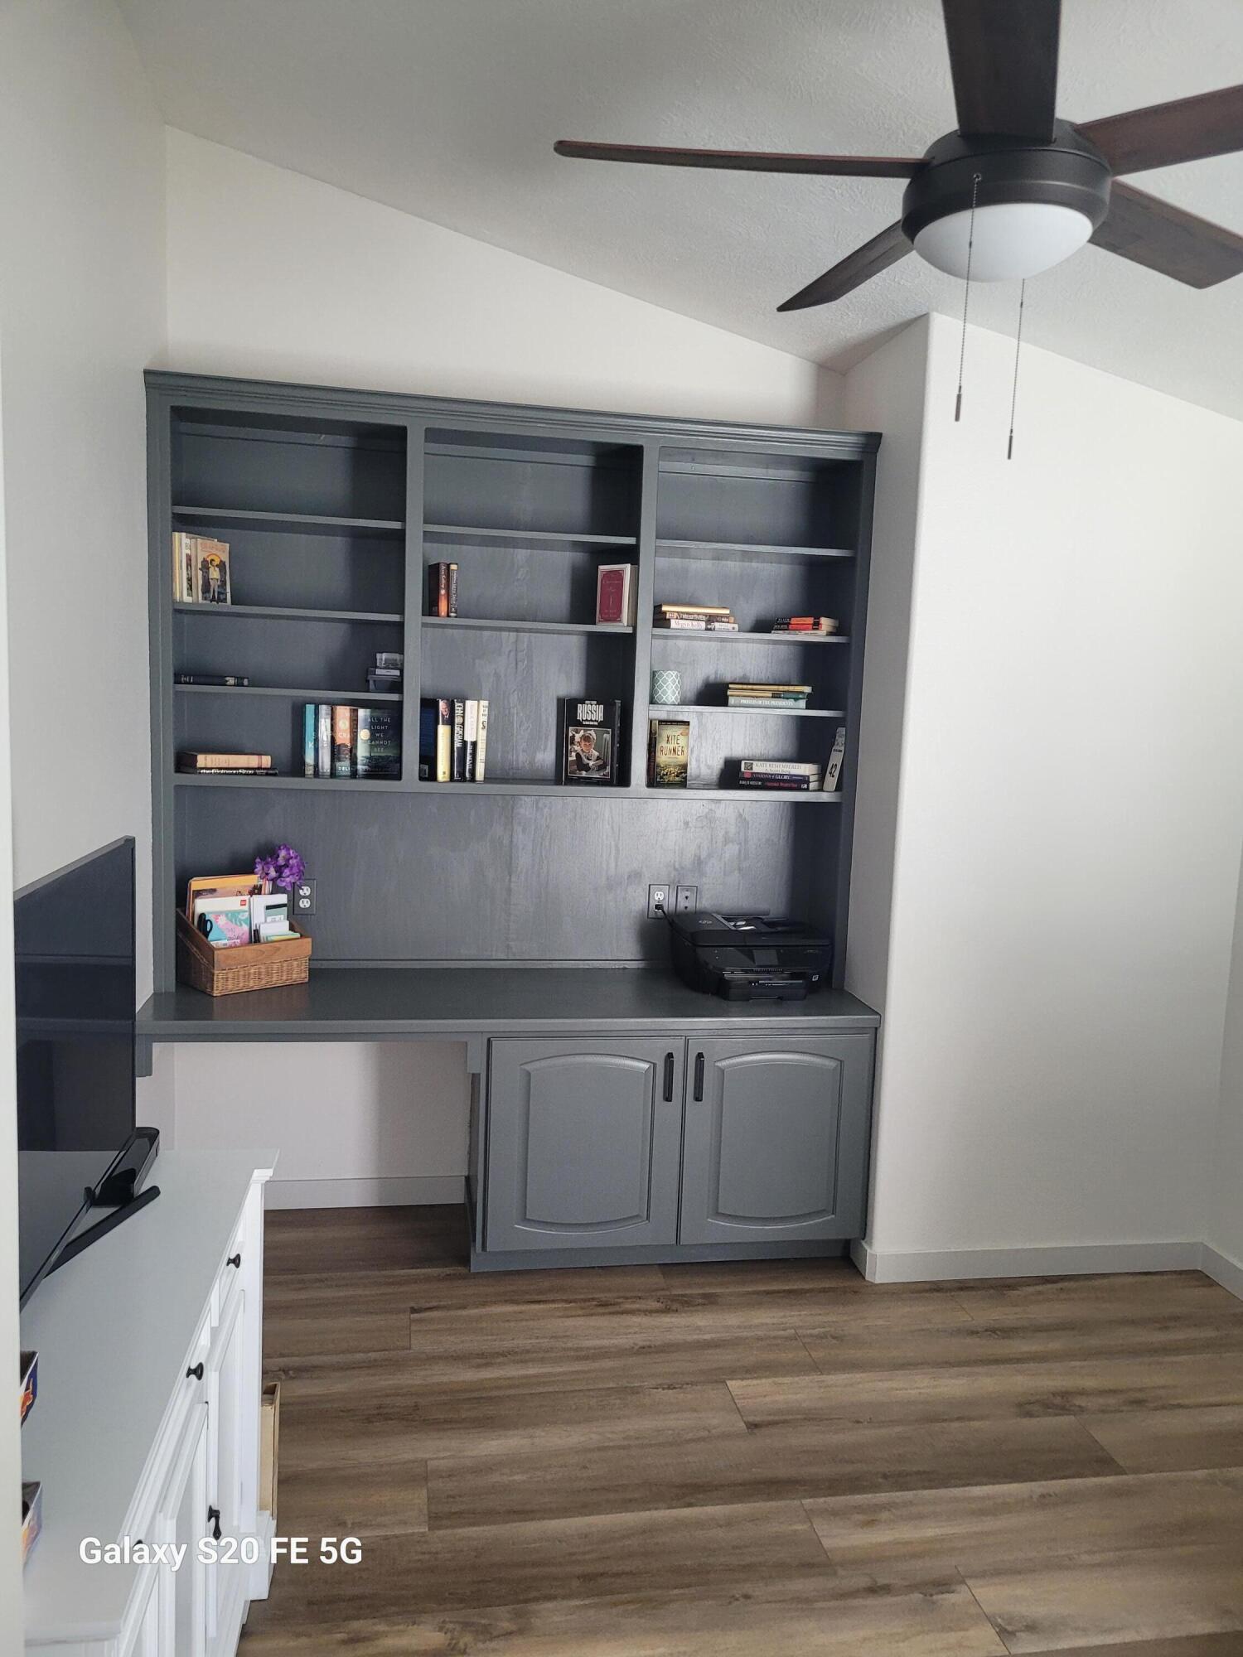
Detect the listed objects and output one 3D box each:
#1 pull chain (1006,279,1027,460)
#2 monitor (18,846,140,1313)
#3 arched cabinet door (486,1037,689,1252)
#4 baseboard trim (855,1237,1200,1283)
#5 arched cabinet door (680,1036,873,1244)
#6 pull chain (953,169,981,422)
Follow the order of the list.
[{"bbox_3d":[0.625,-0.742,1.965,0.012,0.310,0.012,1,7,-10],"label":"pull chain"},{"bbox_3d":[-0.797,0.326,1.693,0.060,0.515,0.900,1,7,-9],"label":"monitor"},{"bbox_3d":[-0.101,0.891,3.528,0.555,0.613,0.022,1,7,-10],"label":"arched cabinet door"},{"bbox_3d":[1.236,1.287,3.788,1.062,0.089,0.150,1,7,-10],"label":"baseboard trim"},{"bbox_3d":[0.454,0.906,3.627,0.559,0.616,0.022,1,7,-10],"label":"arched cabinet door"},{"bbox_3d":[0.475,-0.727,1.710,0.012,0.325,0.012,1,7,-10],"label":"pull chain"}]

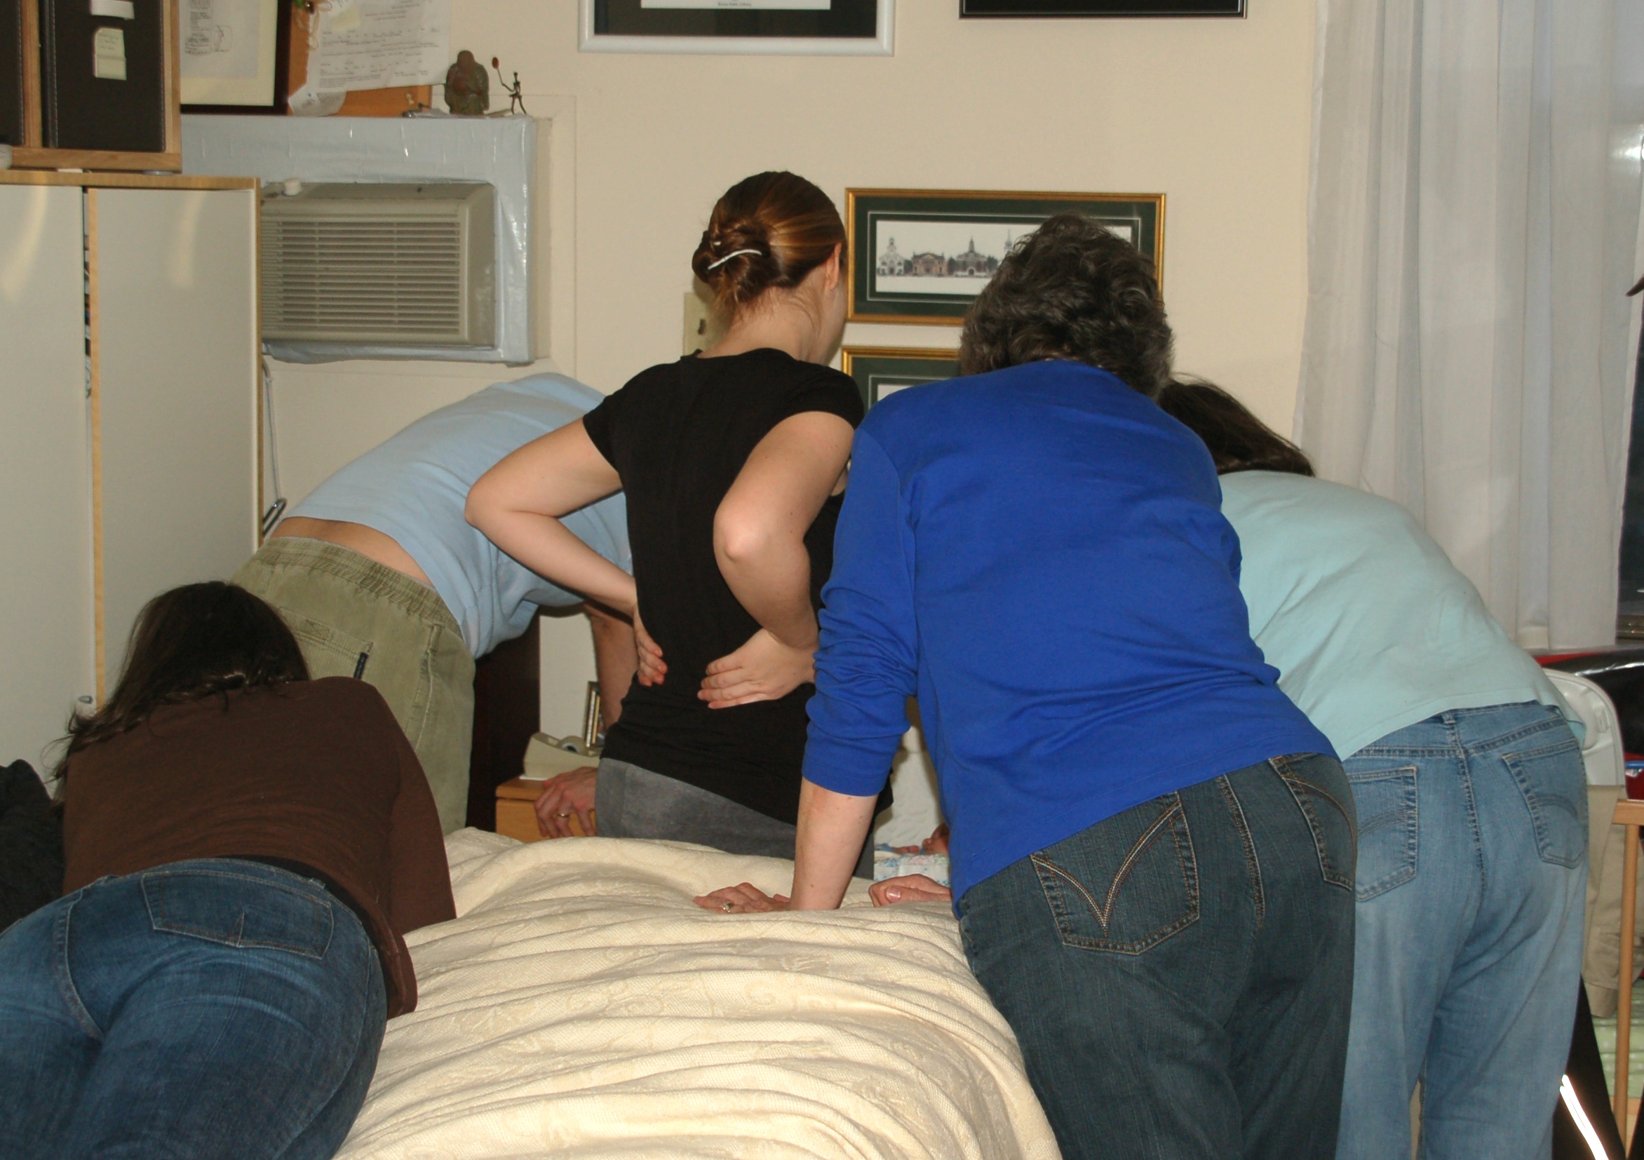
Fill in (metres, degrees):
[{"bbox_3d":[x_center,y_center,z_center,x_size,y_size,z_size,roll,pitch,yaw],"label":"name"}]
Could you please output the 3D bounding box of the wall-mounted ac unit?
[{"bbox_3d":[-0.765,-0.507,3.600,0.460,0.270,0.240,0,4,-1],"label":"wall-mounted ac unit"}]

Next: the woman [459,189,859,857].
[{"bbox_3d":[-0.176,0.252,2.975,0.480,1.580,0.420,3,5,36],"label":"woman"}]

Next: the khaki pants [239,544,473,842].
[{"bbox_3d":[-0.680,0.429,3.234,0.400,0.980,0.380,-3,5,-41],"label":"khaki pants"}]

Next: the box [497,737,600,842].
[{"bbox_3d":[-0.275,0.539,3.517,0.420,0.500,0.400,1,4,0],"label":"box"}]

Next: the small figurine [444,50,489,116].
[{"bbox_3d":[-0.585,-0.816,3.650,0.073,0.108,0.060,0,4,-3],"label":"small figurine"}]

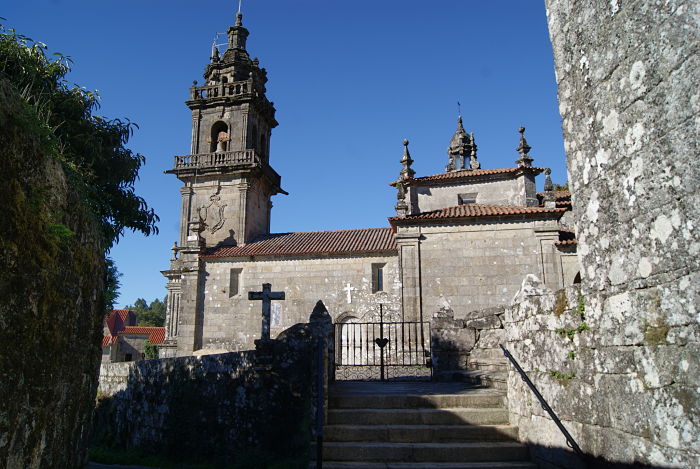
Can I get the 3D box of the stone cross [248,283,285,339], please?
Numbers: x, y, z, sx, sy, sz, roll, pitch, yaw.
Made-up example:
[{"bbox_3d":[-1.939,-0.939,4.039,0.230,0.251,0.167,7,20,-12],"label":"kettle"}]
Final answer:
[{"bbox_3d":[-1.756,1.625,11.100,0.760,1.200,0.170,0,-13,0],"label":"stone cross"}]

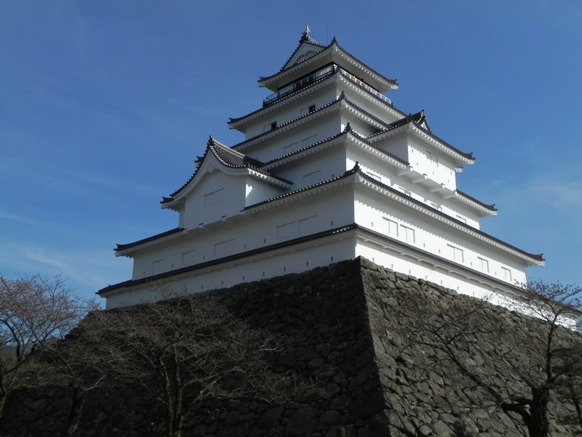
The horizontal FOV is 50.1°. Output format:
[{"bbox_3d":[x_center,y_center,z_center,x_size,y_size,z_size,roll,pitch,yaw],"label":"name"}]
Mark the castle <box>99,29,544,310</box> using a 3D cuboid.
[{"bbox_3d":[3.690,-3.980,55.300,27.400,25.700,28.170,-16,-25,41],"label":"castle"}]

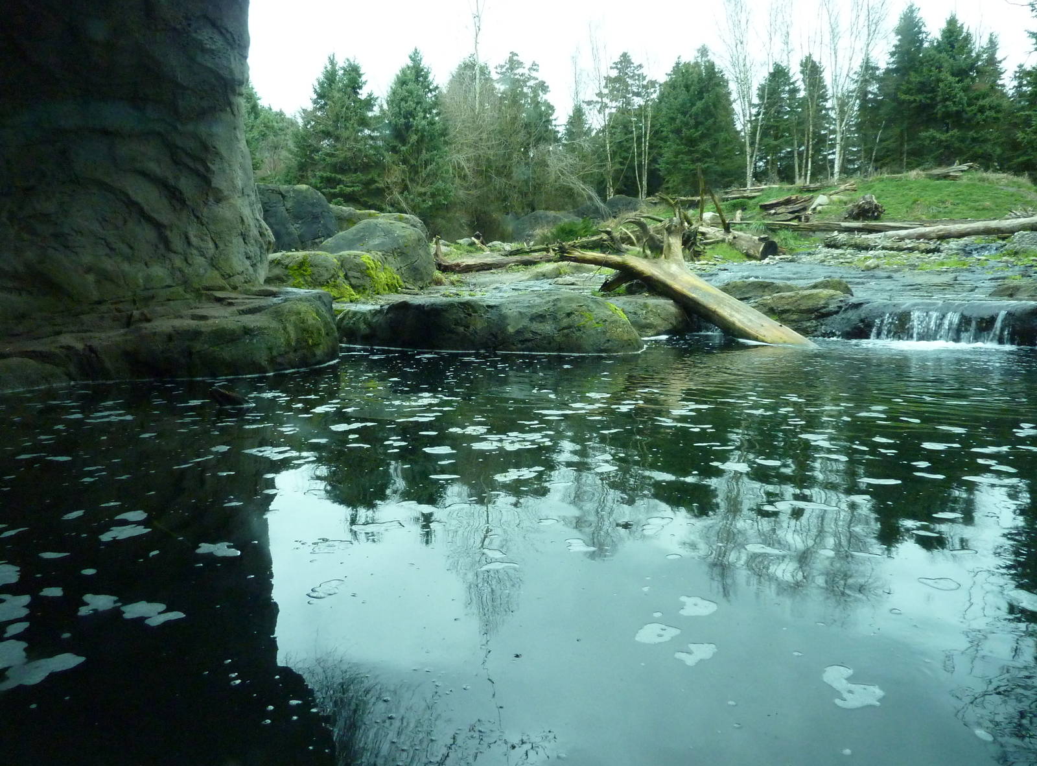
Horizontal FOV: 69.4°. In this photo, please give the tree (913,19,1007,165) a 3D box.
[{"bbox_3d":[22.727,-14.596,38.412,4.819,7.965,4.819,4,9,29],"label":"tree"}]

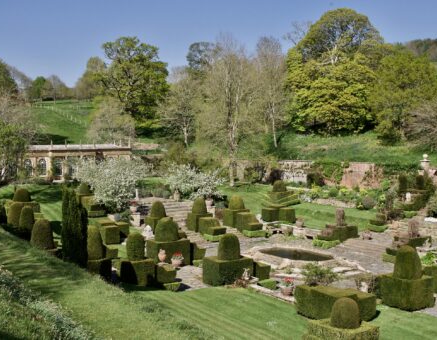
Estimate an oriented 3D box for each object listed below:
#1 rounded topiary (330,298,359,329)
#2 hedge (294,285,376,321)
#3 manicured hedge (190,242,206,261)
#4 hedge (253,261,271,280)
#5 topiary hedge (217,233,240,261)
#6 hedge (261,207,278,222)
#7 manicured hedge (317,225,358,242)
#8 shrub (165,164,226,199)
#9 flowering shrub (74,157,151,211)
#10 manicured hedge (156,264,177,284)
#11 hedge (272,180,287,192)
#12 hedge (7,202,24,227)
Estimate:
[{"bbox_3d":[4.657,5.155,21.124,1.029,1.024,1.029,0,3,0],"label":"rounded topiary"},{"bbox_3d":[5.048,5.697,24.850,2.300,1.160,2.050,-3,6,-34],"label":"hedge"},{"bbox_3d":[-1.436,5.664,39.400,1.000,1.250,1.100,-2,2,-30],"label":"manicured hedge"},{"bbox_3d":[2.434,5.624,31.867,0.750,0.780,0.700,-2,4,-34],"label":"hedge"},{"bbox_3d":[0.592,4.167,31.585,1.196,1.391,1.196,0,3,0],"label":"topiary hedge"},{"bbox_3d":[5.077,4.404,57.000,1.200,1.350,1.200,-2,2,-30],"label":"hedge"},{"bbox_3d":[9.300,4.818,44.642,2.600,0.950,1.900,-2,4,-34],"label":"manicured hedge"},{"bbox_3d":[-2.333,0.901,56.000,5.600,3.200,4.500,0,5,0],"label":"shrub"},{"bbox_3d":[-12.146,1.547,66.000,8.000,6.000,7.200,-1,2,0],"label":"flowering shrub"},{"bbox_3d":[-2.785,5.673,31.269,0.800,0.750,0.720,-2,4,-34],"label":"manicured hedge"},{"bbox_3d":[5.730,1.497,53.670,1.263,1.048,1.263,0,3,0],"label":"hedge"},{"bbox_3d":[-14.006,3.115,39.800,1.200,1.650,1.200,-3,6,-34],"label":"hedge"}]

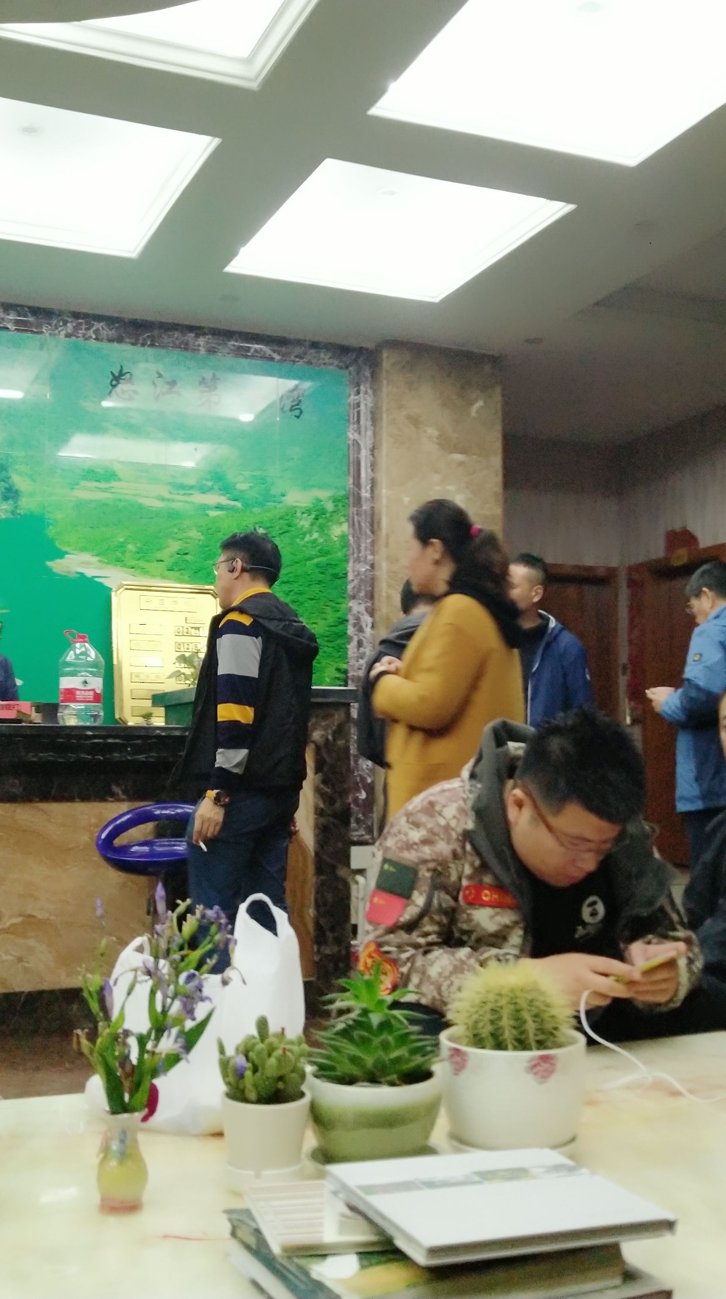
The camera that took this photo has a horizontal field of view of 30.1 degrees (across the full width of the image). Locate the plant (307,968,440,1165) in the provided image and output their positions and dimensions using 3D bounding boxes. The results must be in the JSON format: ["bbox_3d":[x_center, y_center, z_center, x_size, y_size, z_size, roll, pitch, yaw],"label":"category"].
[{"bbox_3d":[0.013,0.450,1.445,0.148,0.203,0.148,0,-4,0],"label":"plant"}]

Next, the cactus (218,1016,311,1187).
[{"bbox_3d":[-0.101,0.458,1.392,0.096,0.166,0.094,0,-5,-4],"label":"cactus"}]

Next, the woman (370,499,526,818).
[{"bbox_3d":[0.233,0.418,3.500,0.420,1.620,0.480,-2,-5,23],"label":"woman"}]

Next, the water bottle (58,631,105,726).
[{"bbox_3d":[-1.010,0.106,4.850,0.160,0.335,0.160,1,-5,-12],"label":"water bottle"}]

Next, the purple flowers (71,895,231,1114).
[{"bbox_3d":[-0.210,0.354,1.350,0.155,0.223,0.130,1,-5,-18],"label":"purple flowers"}]

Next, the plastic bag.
[{"bbox_3d":[-0.212,0.442,1.690,0.250,0.268,0.180,2,-5,-23],"label":"plastic bag"}]

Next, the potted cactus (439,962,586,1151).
[{"bbox_3d":[0.168,0.451,1.510,0.162,0.200,0.160,0,-5,6],"label":"potted cactus"}]

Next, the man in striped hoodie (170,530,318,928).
[{"bbox_3d":[-0.386,0.473,4.450,0.360,1.720,0.500,-3,-5,28],"label":"man in striped hoodie"}]

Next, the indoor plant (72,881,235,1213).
[{"bbox_3d":[-0.202,0.377,1.303,0.150,0.315,0.130,1,-5,-8],"label":"indoor plant"}]

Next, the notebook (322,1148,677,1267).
[{"bbox_3d":[0.109,0.463,1.133,0.220,0.015,0.213,4,-6,-22],"label":"notebook"}]

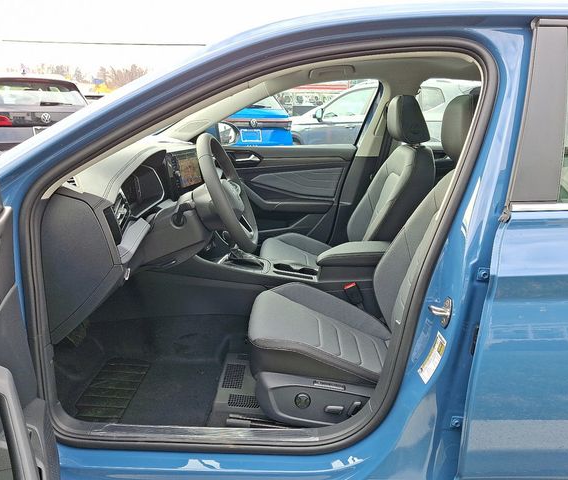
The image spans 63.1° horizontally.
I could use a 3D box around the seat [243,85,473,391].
[{"bbox_3d":[0.276,0.033,1.486,0.750,0.970,0.530,0,16,1],"label":"seat"}]

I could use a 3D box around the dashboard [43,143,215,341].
[{"bbox_3d":[-0.460,-0.163,1.818,0.480,0.480,1.420,0,16,1],"label":"dashboard"}]

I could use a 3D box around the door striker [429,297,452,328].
[{"bbox_3d":[0.376,0.174,1.106,0.046,0.070,0.037,-4,17,-14],"label":"door striker"}]

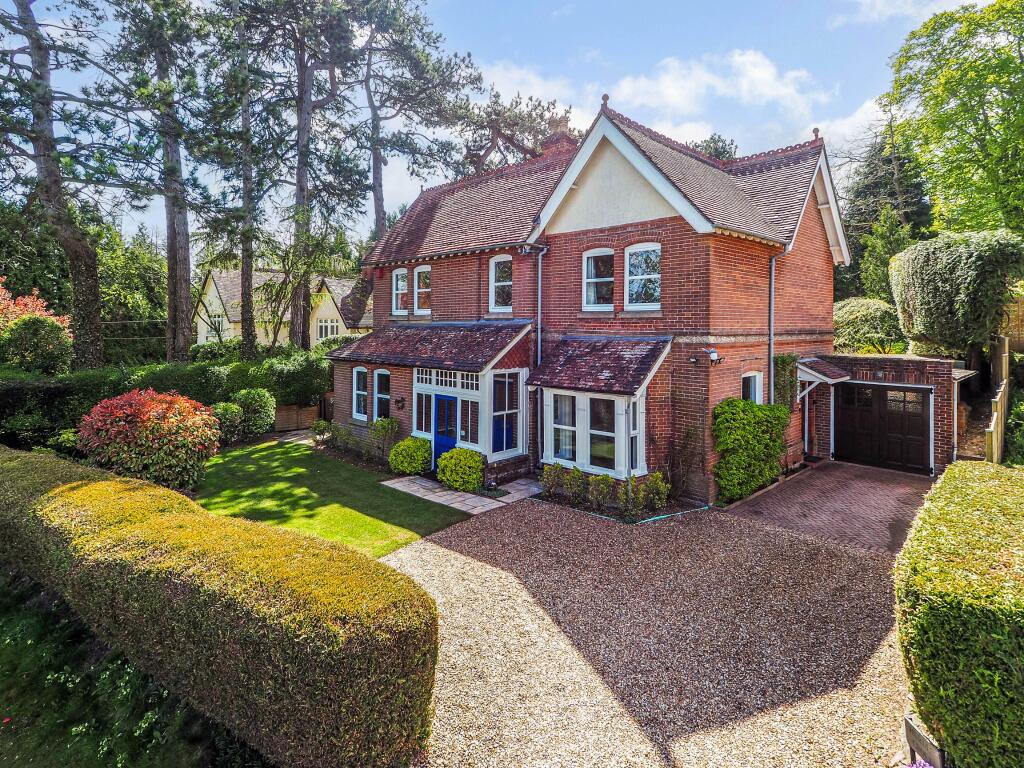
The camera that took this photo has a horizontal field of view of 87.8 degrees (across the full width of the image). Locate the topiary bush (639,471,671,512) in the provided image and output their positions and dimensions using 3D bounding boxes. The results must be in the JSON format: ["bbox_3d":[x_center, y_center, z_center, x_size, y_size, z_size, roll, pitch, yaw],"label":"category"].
[{"bbox_3d":[2.867,2.157,10.712,0.639,0.721,0.639,2,6,15],"label":"topiary bush"}]

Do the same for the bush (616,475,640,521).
[{"bbox_3d":[2.276,2.190,10.403,0.494,0.721,0.494,1,6,12],"label":"bush"}]

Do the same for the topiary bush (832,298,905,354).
[{"bbox_3d":[13.102,-2.057,19.570,2.884,2.472,2.884,4,7,34],"label":"topiary bush"}]

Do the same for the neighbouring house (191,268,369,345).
[{"bbox_3d":[-12.793,-3.415,33.475,10.815,6.592,10.300,6,8,43],"label":"neighbouring house"}]

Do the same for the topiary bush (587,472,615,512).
[{"bbox_3d":[1.780,2.173,10.712,0.577,0.690,0.577,1,6,9],"label":"topiary bush"}]

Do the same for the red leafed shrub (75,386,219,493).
[{"bbox_3d":[-8.601,1.278,12.669,2.832,2.060,2.832,-4,7,-34],"label":"red leafed shrub"}]

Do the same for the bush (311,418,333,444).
[{"bbox_3d":[-5.969,1.540,16.686,0.659,0.700,0.659,-2,6,-20],"label":"bush"}]

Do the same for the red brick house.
[{"bbox_3d":[3.217,-3.081,16.109,11.742,10.012,15.862,-6,8,-44],"label":"red brick house"}]

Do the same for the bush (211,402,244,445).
[{"bbox_3d":[-8.860,1.292,16.583,1.009,1.215,1.009,-3,7,-28],"label":"bush"}]

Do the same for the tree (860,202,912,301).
[{"bbox_3d":[16.342,-4.300,23.175,2.266,6.180,2.266,4,7,35],"label":"tree"}]

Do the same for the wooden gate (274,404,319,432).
[{"bbox_3d":[-7.720,1.220,19.200,1.650,0.950,0.100,-5,7,-41],"label":"wooden gate"}]

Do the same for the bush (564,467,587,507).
[{"bbox_3d":[1.302,2.125,10.918,0.484,0.742,0.484,1,6,7],"label":"bush"}]

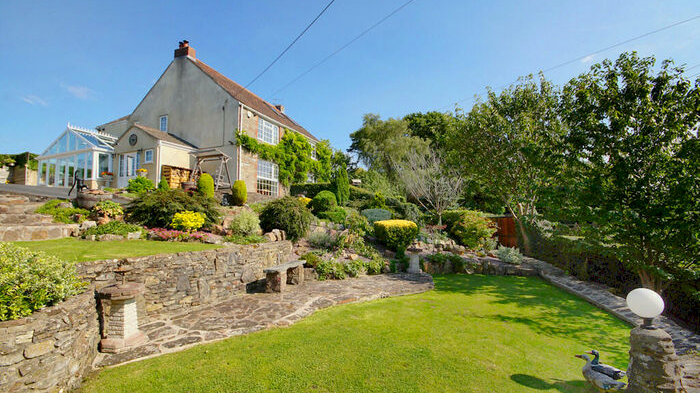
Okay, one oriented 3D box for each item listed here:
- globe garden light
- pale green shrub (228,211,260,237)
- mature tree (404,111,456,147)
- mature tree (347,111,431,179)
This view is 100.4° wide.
[{"bbox_3d":[2.651,1.003,2.616,0.243,0.335,0.243,0,-5,0],"label":"globe garden light"},{"bbox_3d":[-3.195,0.822,8.900,0.918,0.851,0.918,0,-5,0],"label":"pale green shrub"},{"bbox_3d":[7.266,-3.332,27.000,6.000,9.200,6.000,-1,-4,0],"label":"mature tree"},{"bbox_3d":[3.279,-3.080,25.000,6.834,7.878,6.834,0,-5,0],"label":"mature tree"}]

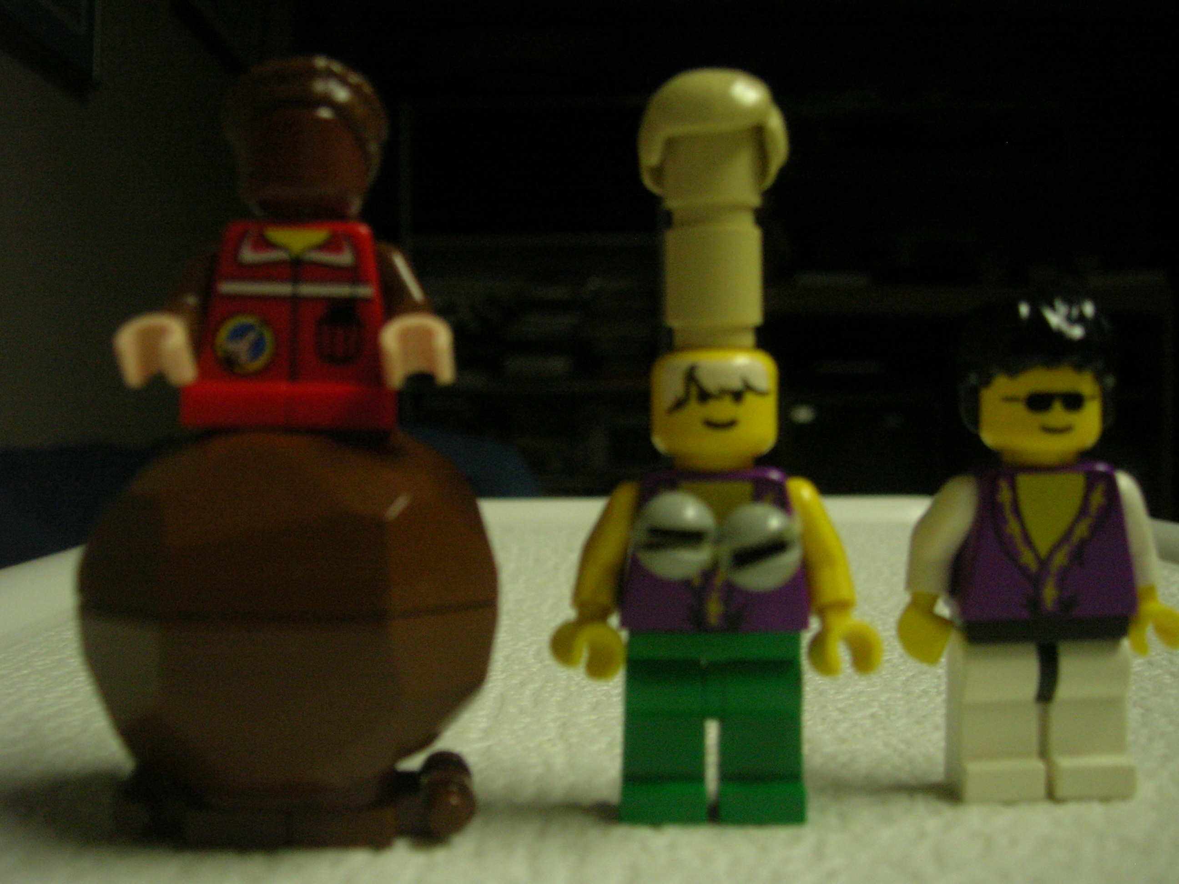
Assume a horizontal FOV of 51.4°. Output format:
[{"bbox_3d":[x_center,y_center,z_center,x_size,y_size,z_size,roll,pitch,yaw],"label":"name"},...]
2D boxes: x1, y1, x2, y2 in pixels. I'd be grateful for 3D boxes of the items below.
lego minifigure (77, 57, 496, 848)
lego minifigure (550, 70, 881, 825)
[{"bbox_3d":[-0.022,0.000,0.099,0.032,0.060,0.033,0,5,-2],"label":"lego minifigure"},{"bbox_3d":[0.010,0.000,0.099,0.027,0.060,0.014,0,5,4],"label":"lego minifigure"}]

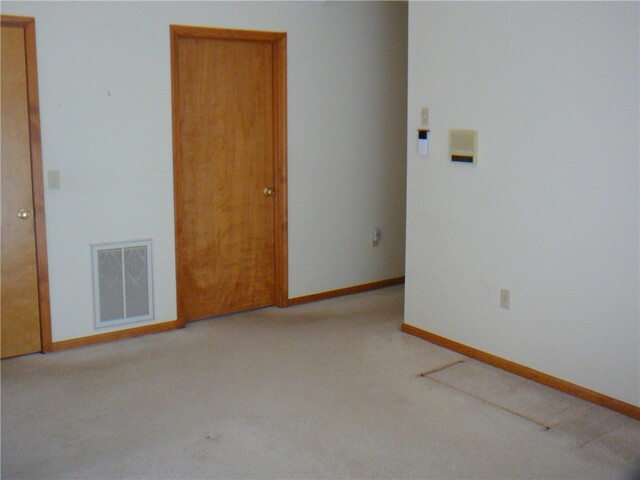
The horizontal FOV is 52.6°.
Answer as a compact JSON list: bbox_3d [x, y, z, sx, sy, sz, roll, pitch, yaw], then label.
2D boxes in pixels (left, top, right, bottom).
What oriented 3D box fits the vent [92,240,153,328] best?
[{"bbox_3d":[-1.315,0.291,4.327,0.405,0.560,0.030,-7,12,-36],"label":"vent"}]

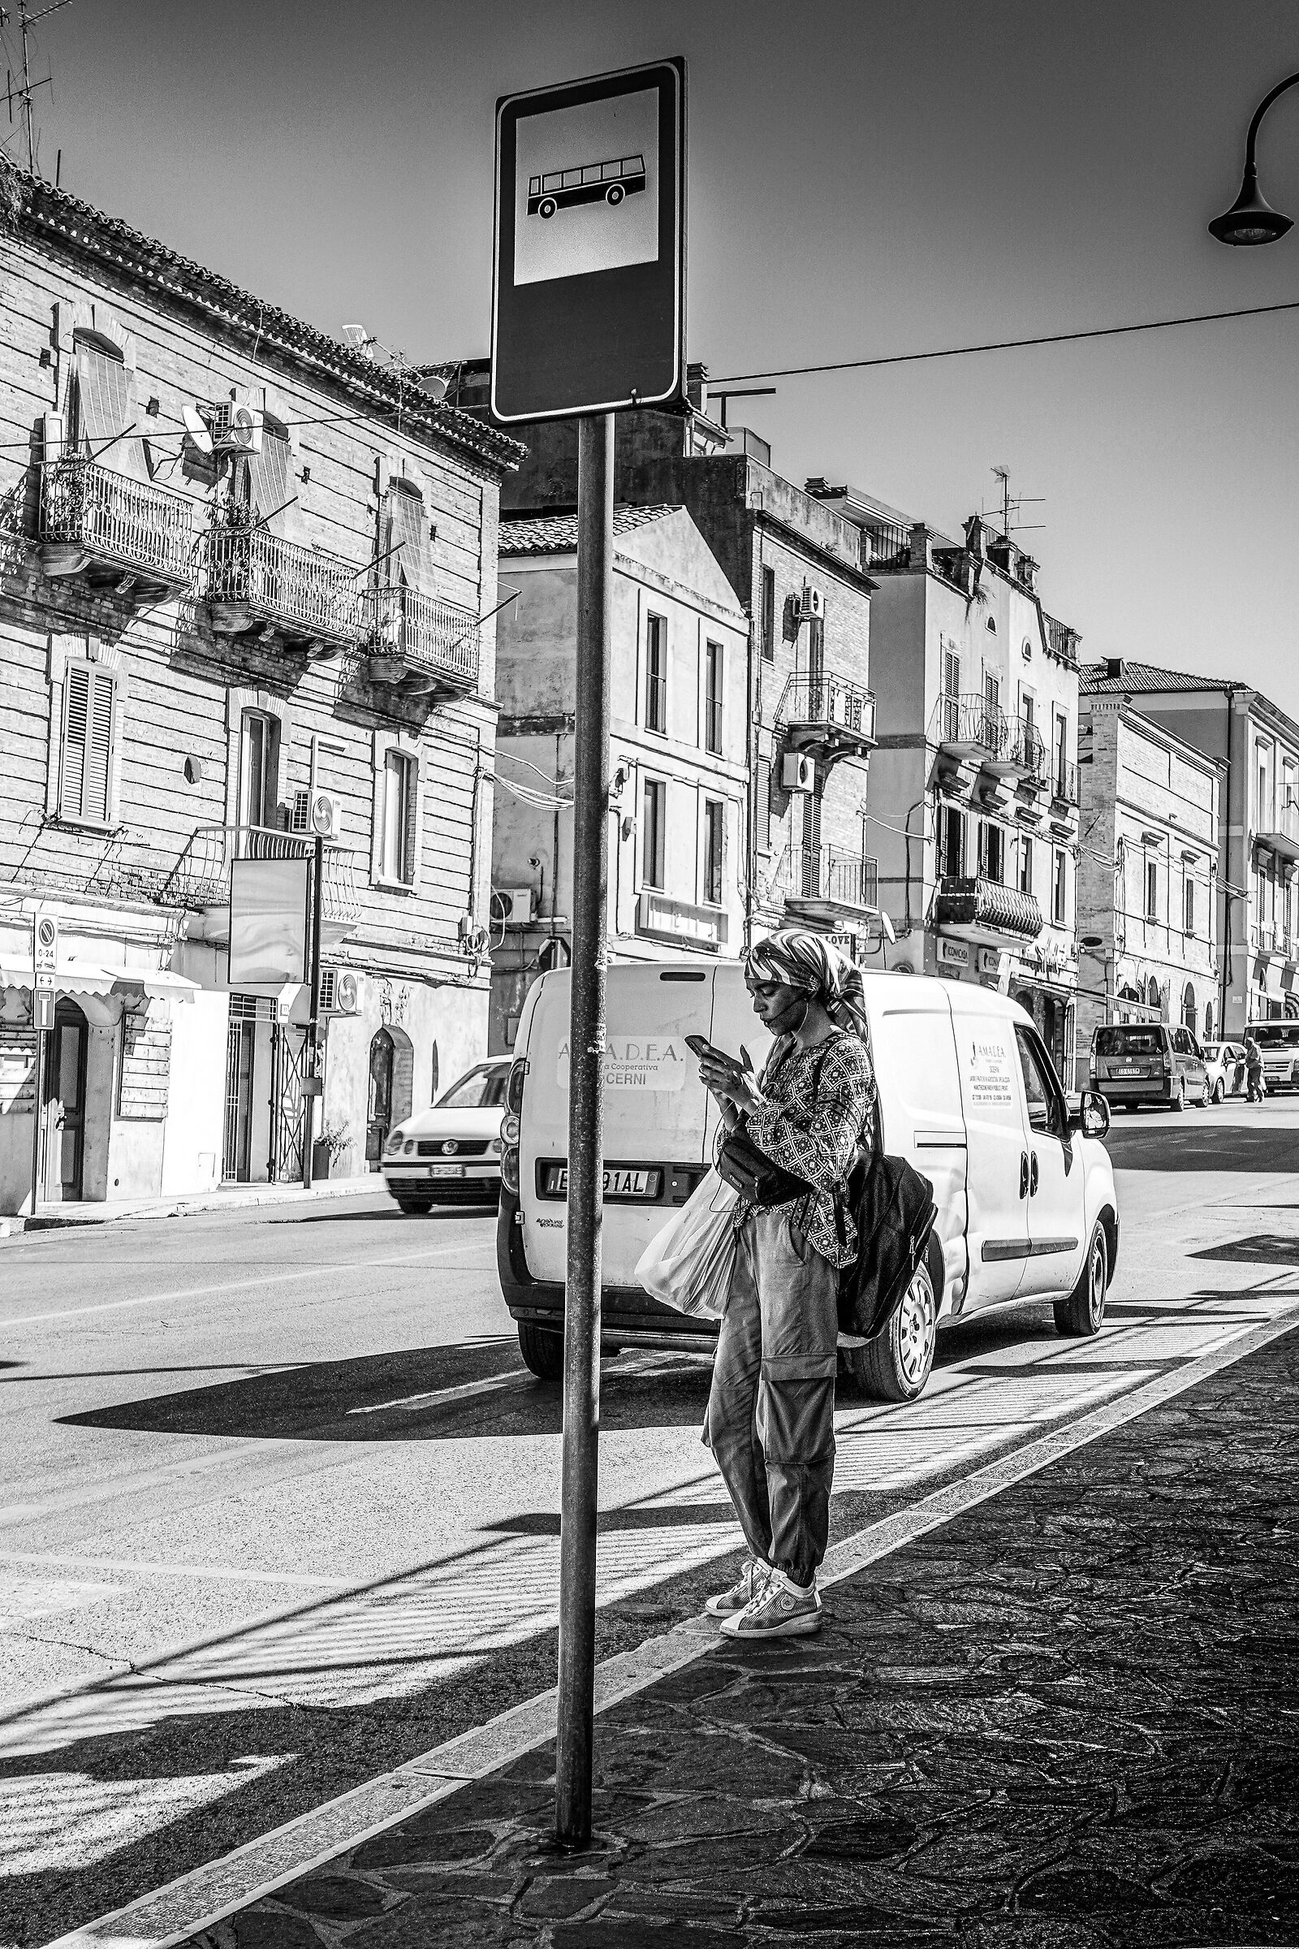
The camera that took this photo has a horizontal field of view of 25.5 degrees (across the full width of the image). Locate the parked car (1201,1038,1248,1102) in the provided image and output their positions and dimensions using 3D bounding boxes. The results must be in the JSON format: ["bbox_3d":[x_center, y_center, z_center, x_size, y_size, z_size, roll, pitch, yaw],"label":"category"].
[{"bbox_3d":[13.801,2.456,71.683,1.680,1.490,3.950,-1,-2,27],"label":"parked car"}]

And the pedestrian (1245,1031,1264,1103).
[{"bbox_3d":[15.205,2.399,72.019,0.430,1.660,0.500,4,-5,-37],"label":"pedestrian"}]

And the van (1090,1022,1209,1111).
[{"bbox_3d":[11.544,2.117,65.631,1.870,1.920,4.700,0,-1,22],"label":"van"}]

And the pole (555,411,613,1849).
[{"bbox_3d":[-0.110,0.172,5.048,0.061,2.660,0.061,1,-4,0],"label":"pole"}]

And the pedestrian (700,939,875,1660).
[{"bbox_3d":[0.334,0.725,6.899,0.430,1.673,0.460,2,-4,-15],"label":"pedestrian"}]

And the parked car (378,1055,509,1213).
[{"bbox_3d":[-0.985,1.471,26.666,1.650,1.465,3.900,0,-2,23],"label":"parked car"}]

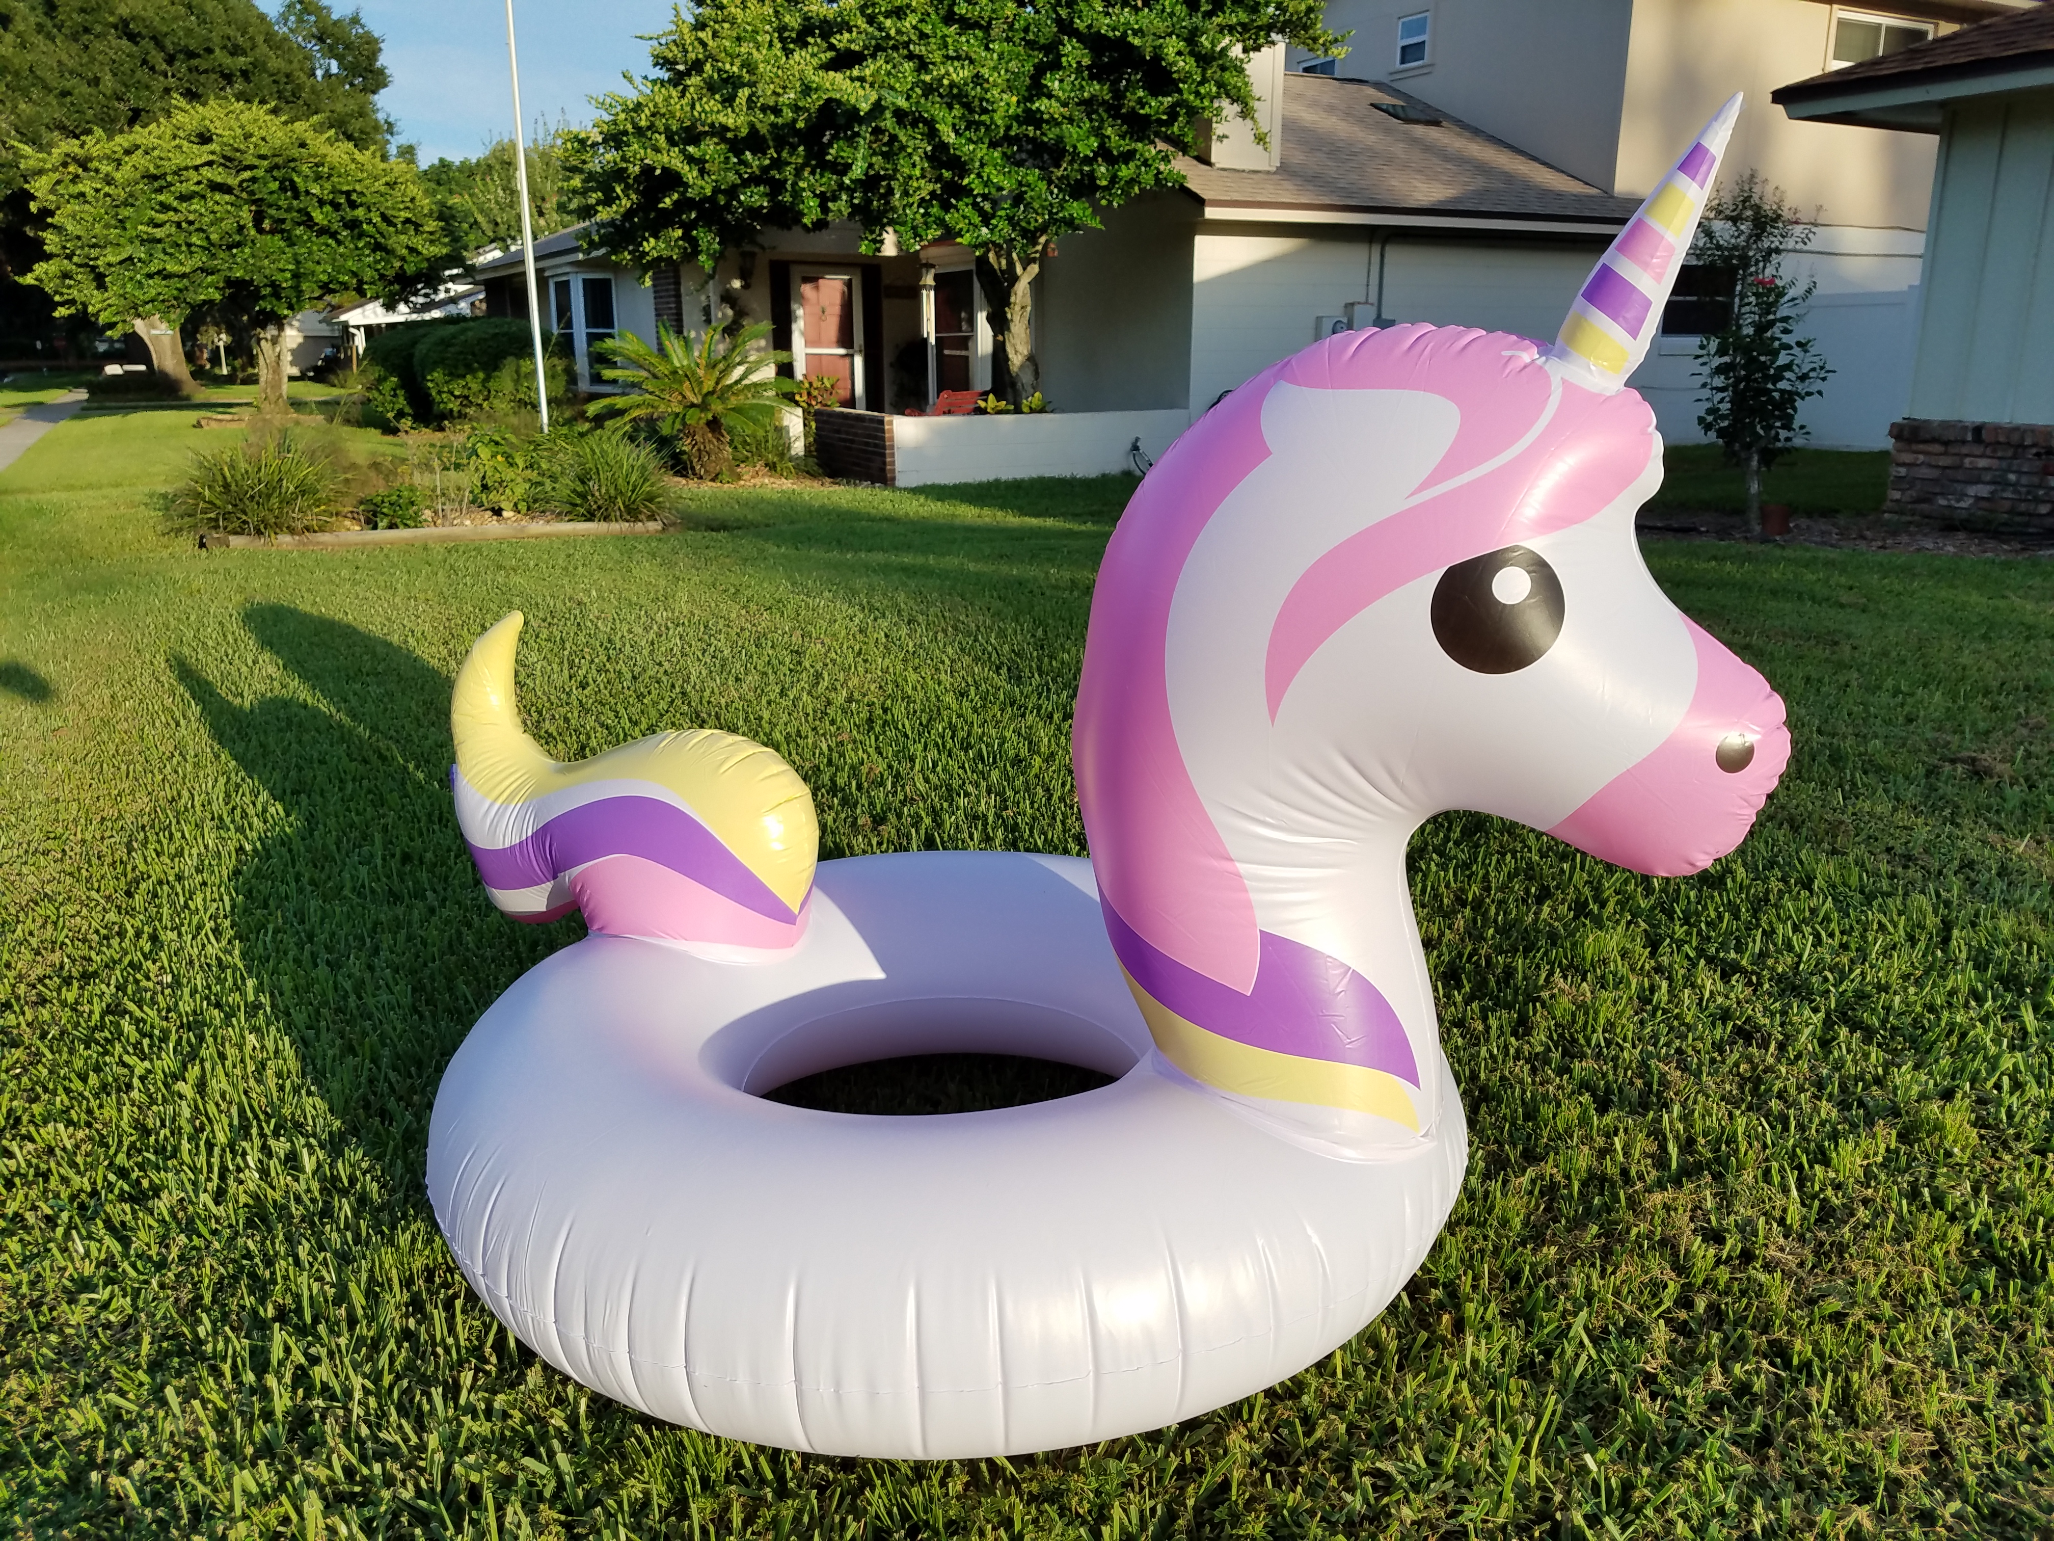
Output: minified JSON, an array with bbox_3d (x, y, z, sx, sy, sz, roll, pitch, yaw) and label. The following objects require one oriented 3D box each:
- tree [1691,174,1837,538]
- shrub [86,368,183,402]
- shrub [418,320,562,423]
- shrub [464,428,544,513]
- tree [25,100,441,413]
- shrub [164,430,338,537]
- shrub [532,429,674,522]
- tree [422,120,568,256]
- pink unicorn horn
[{"bbox_3d":[3.771,-2.115,7.923,0.666,1.806,0.700,7,17,24],"label":"tree"},{"bbox_3d":[-17.396,-7.524,30.080,1.664,0.607,1.700,-8,17,-28],"label":"shrub"},{"bbox_3d":[-6.839,-5.022,19.671,1.744,1.377,1.800,-5,16,-18],"label":"shrub"},{"bbox_3d":[-3.313,-1.911,9.740,0.471,0.511,0.500,-5,16,-18],"label":"shrub"},{"bbox_3d":[-12.722,-8.166,24.724,5.979,4.766,6.000,-7,17,-25],"label":"tree"},{"bbox_3d":[-4.539,-1.696,9.021,0.908,0.582,0.950,-7,17,-25],"label":"shrub"},{"bbox_3d":[-2.610,-1.832,9.502,0.849,0.543,0.850,-4,16,-15],"label":"shrub"},{"bbox_3d":[-13.618,-13.125,39.956,3.751,6.780,4.300,-5,16,-17],"label":"tree"},{"bbox_3d":[0.548,-0.457,1.334,0.075,0.268,0.075,33,28,20],"label":"pink unicorn horn"}]

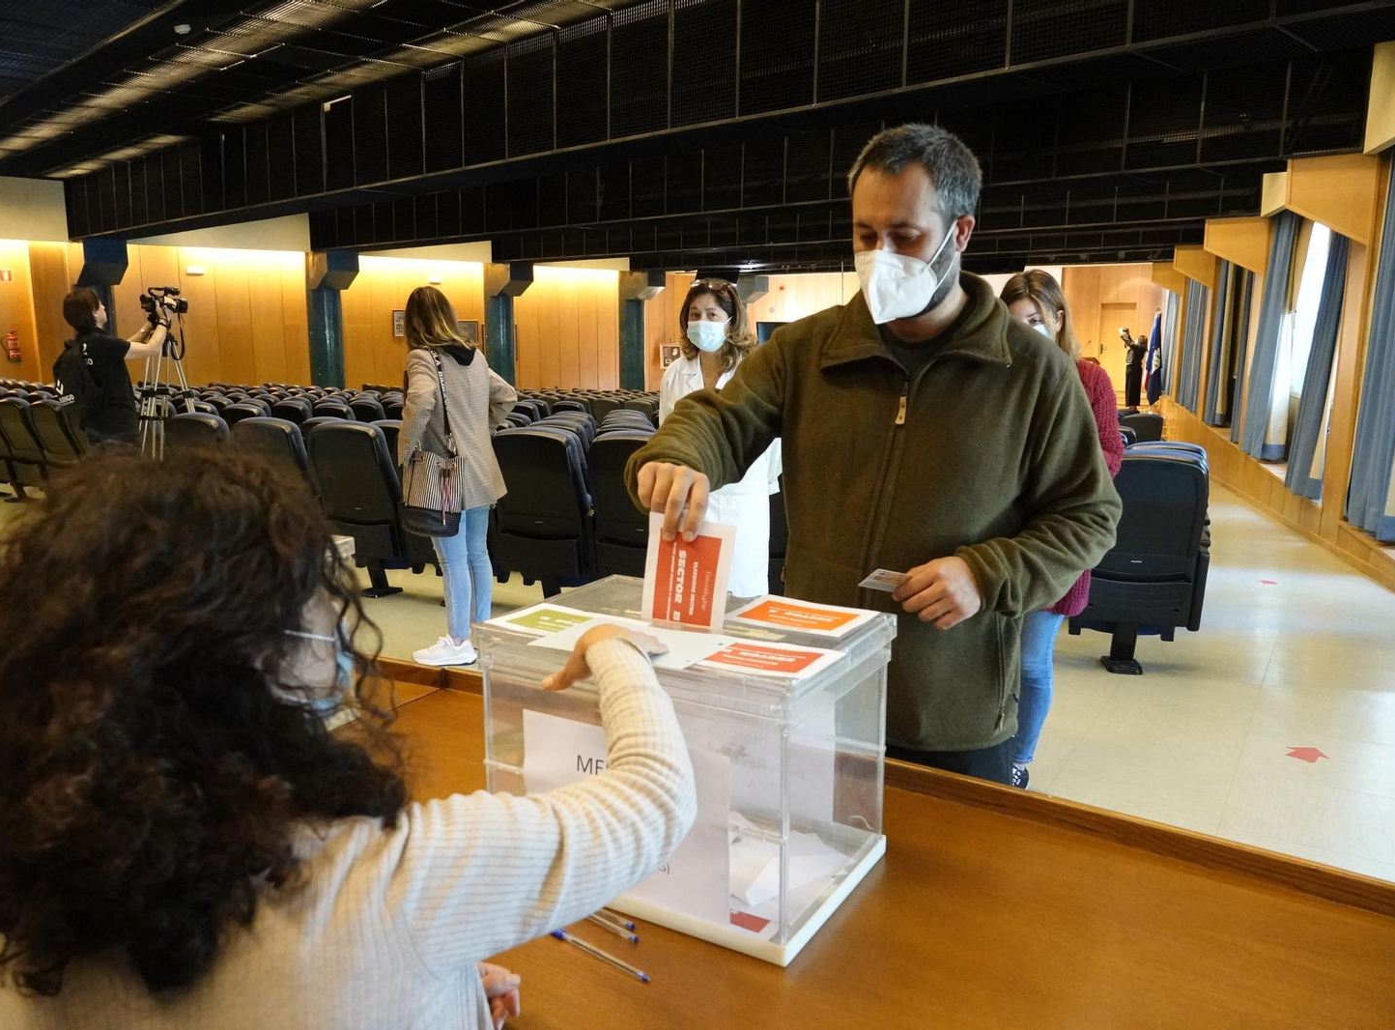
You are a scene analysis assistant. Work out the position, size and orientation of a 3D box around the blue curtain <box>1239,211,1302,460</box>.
[{"bbox_3d":[6.206,-1.931,11.057,0.300,2.620,0.750,4,11,20],"label":"blue curtain"}]

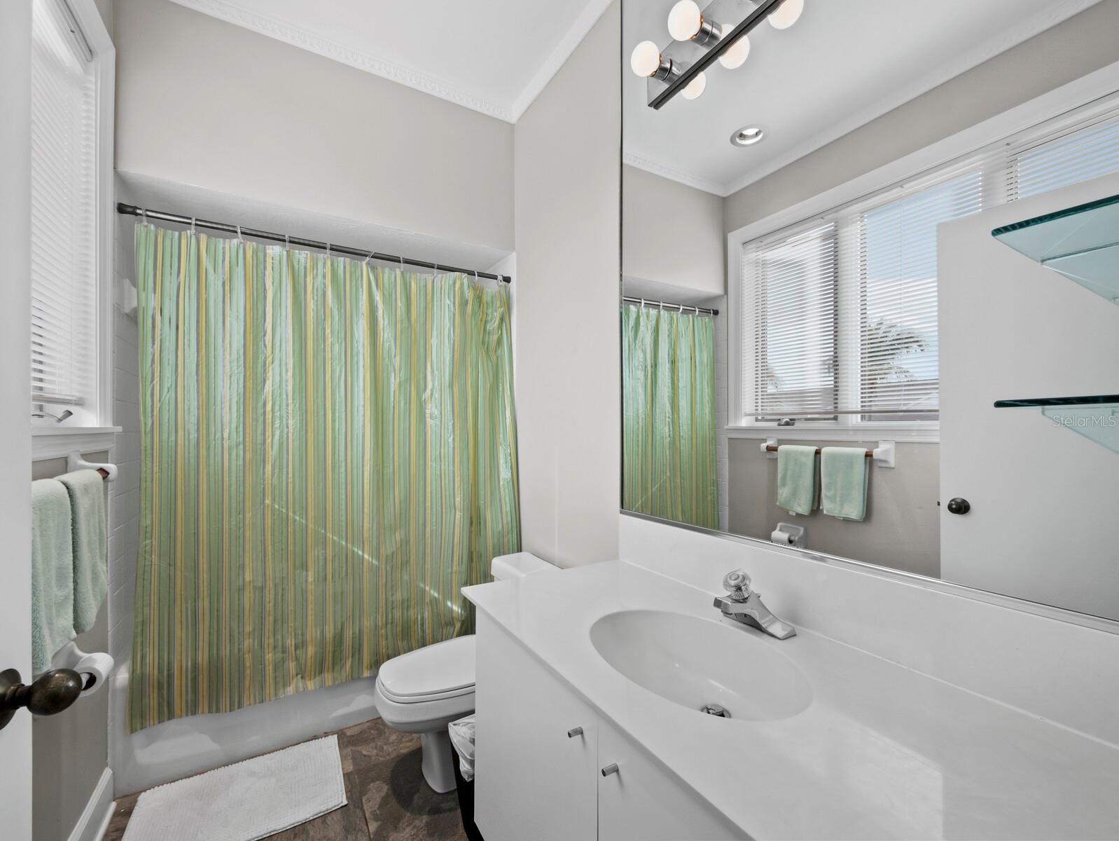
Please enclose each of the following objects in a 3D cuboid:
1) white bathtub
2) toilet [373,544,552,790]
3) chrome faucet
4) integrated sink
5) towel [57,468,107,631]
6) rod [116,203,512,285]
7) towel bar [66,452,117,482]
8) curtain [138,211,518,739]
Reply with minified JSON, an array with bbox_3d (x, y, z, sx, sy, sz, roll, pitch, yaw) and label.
[{"bbox_3d":[-1.070,1.088,2.270,1.527,0.390,0.760,0,0,-32],"label":"white bathtub"},{"bbox_3d":[-0.324,0.952,1.765,0.770,0.645,0.490,0,0,-32],"label":"toilet"},{"bbox_3d":[0.442,0.428,1.082,0.180,0.143,0.157,0,0,-32],"label":"chrome faucet"},{"bbox_3d":[0.275,0.567,0.979,0.347,0.135,0.487,0,0,-32],"label":"integrated sink"},{"bbox_3d":[-1.147,0.323,1.073,0.085,0.385,0.225,0,0,-32],"label":"towel"},{"bbox_3d":[-0.903,-0.737,1.997,1.527,0.035,0.035,0,0,-32],"label":"rod"},{"bbox_3d":[-1.103,0.160,0.975,0.095,0.130,0.710,0,0,-32],"label":"towel bar"},{"bbox_3d":[-0.859,0.175,1.964,1.480,1.760,0.140,0,0,-32],"label":"curtain"}]

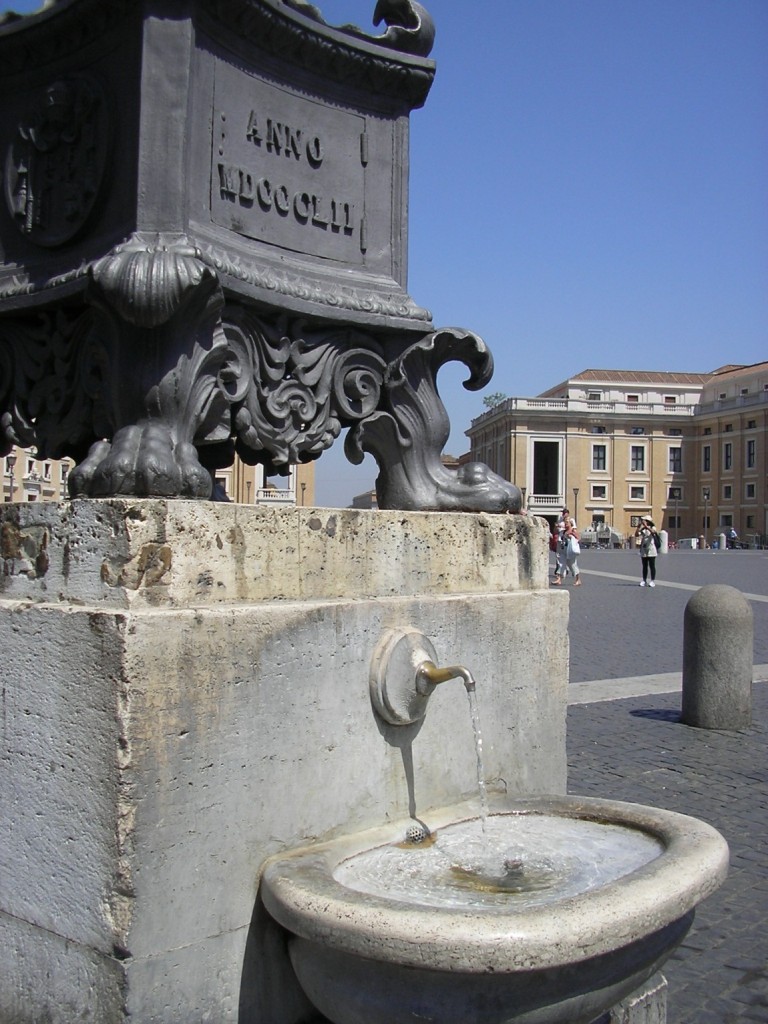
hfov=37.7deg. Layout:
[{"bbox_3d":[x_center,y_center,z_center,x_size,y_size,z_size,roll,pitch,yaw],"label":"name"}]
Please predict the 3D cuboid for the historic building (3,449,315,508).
[{"bbox_3d":[-27.200,-6.300,120.000,40.000,20.000,40.000,1,0,-5],"label":"historic building"}]

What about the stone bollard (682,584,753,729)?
[{"bbox_3d":[2.598,1.100,8.750,0.541,1.074,0.541,1,0,16],"label":"stone bollard"}]

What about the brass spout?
[{"bbox_3d":[0.160,0.402,2.740,0.152,0.083,0.080,1,0,41],"label":"brass spout"}]

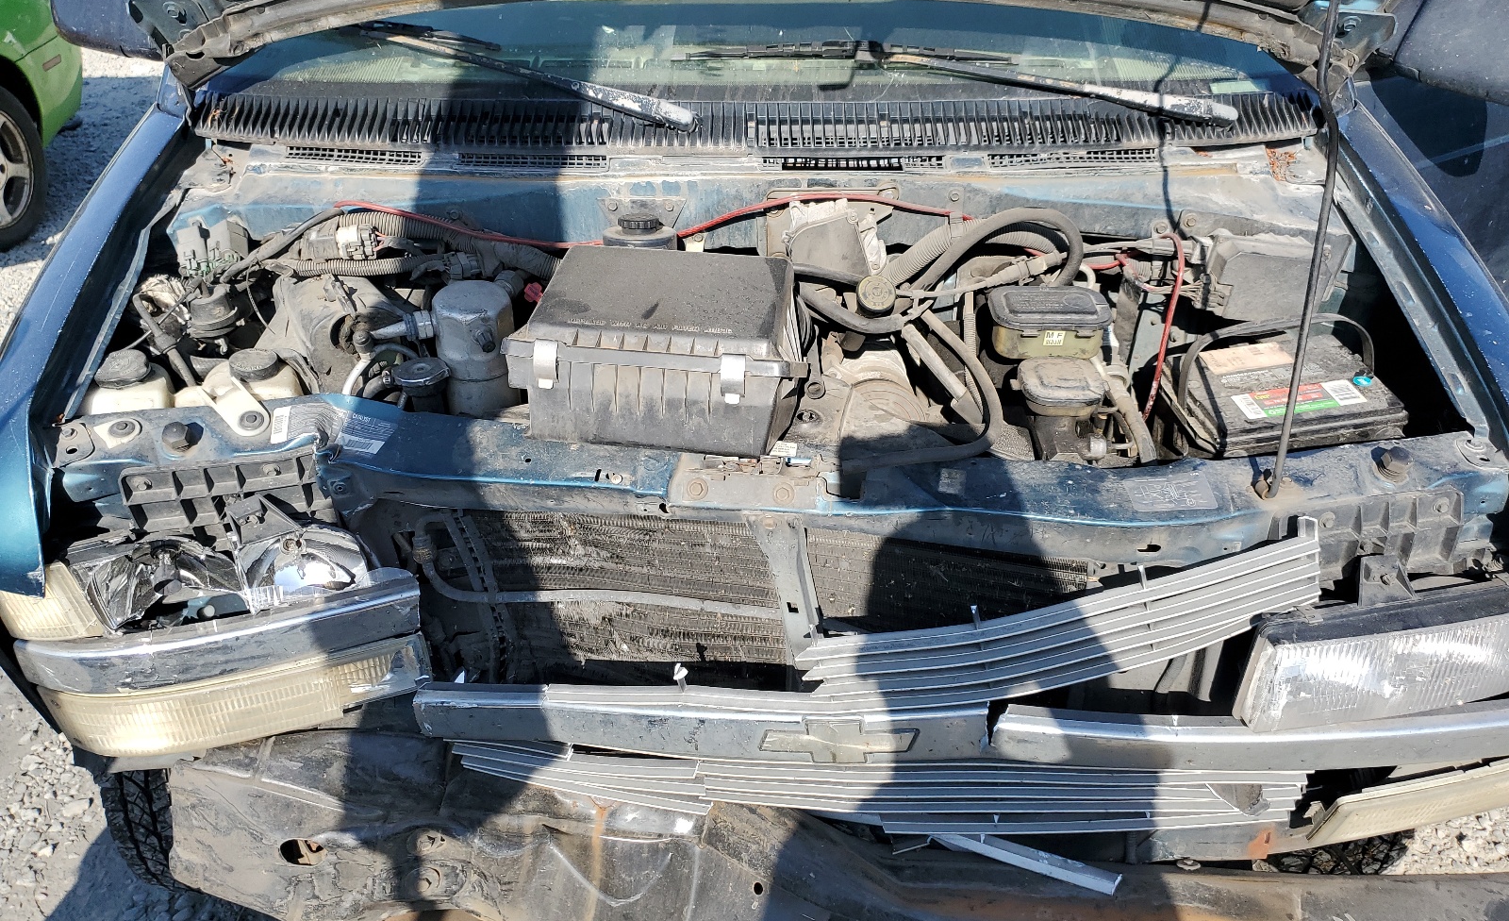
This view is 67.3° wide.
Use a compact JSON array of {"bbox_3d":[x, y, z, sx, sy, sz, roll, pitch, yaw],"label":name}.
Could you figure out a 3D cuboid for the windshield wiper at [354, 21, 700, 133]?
[{"bbox_3d":[-0.398,-0.583,1.621,0.749,0.060,0.061,19,76,17],"label":"windshield wiper"}]

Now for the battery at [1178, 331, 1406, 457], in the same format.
[{"bbox_3d":[0.649,-0.022,1.453,0.235,0.186,0.180,-4,35,-6],"label":"battery"}]

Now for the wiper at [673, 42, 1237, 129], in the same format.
[{"bbox_3d":[0.274,-0.554,1.613,0.778,0.072,0.097,9,75,10],"label":"wiper"}]

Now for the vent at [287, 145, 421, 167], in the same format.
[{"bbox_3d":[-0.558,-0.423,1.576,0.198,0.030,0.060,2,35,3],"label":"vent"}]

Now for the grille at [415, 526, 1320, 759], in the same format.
[{"bbox_3d":[0.109,0.193,1.133,0.922,0.203,0.134,-1,35,-2],"label":"grille"}]

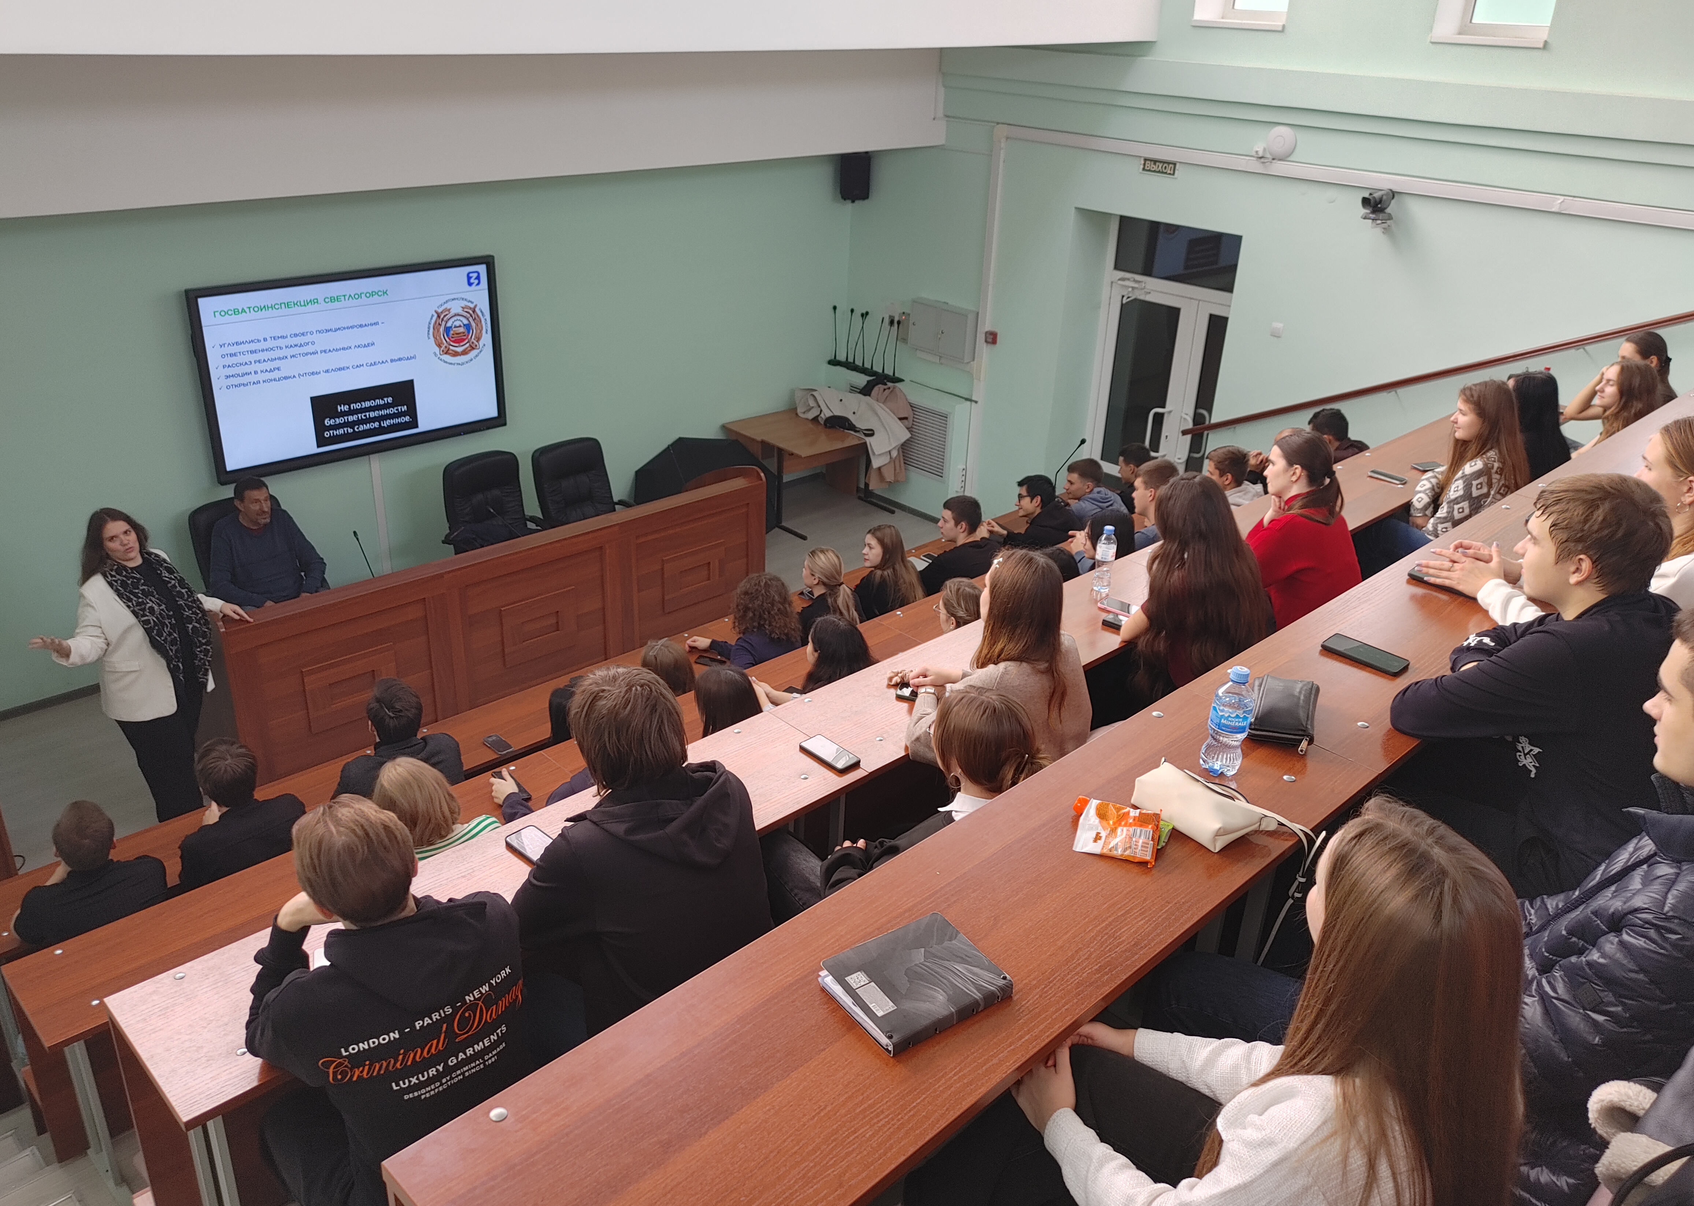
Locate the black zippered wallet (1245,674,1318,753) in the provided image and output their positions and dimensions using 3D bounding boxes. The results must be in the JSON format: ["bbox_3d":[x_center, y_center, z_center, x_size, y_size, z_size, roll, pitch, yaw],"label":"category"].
[{"bbox_3d":[0.801,0.199,2.337,0.102,0.045,0.195,13,27,20],"label":"black zippered wallet"}]

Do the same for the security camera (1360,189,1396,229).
[{"bbox_3d":[2.628,-1.964,6.301,0.150,0.180,0.145,-11,28,-26],"label":"security camera"}]

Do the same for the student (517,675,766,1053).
[{"bbox_3d":[-0.471,0.741,2.671,0.510,1.300,0.730,-13,30,-30],"label":"student"}]

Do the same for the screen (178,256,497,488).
[{"bbox_3d":[-2.791,-1.371,7.299,1.765,1.052,0.090,-21,34,-40],"label":"screen"}]

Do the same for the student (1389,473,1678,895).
[{"bbox_3d":[1.331,0.341,2.514,0.500,1.260,0.600,-21,34,-40],"label":"student"}]

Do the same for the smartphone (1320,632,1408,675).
[{"bbox_3d":[1.058,0.108,2.595,0.079,0.010,0.165,-20,34,-40],"label":"smartphone"}]

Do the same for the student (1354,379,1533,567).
[{"bbox_3d":[2.448,-0.305,5.246,0.720,1.240,0.480,19,30,31],"label":"student"}]

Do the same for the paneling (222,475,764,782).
[{"bbox_3d":[-1.681,0.089,6.785,3.140,0.950,0.240,-21,34,-40],"label":"paneling"}]

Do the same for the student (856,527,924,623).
[{"bbox_3d":[0.163,0.168,6.489,0.700,1.280,0.470,16,28,26],"label":"student"}]

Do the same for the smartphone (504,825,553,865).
[{"bbox_3d":[-0.692,0.553,2.866,0.160,0.009,0.077,22,32,36],"label":"smartphone"}]

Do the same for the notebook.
[{"bbox_3d":[0.091,0.493,1.671,0.197,0.028,0.163,-15,31,-33],"label":"notebook"}]

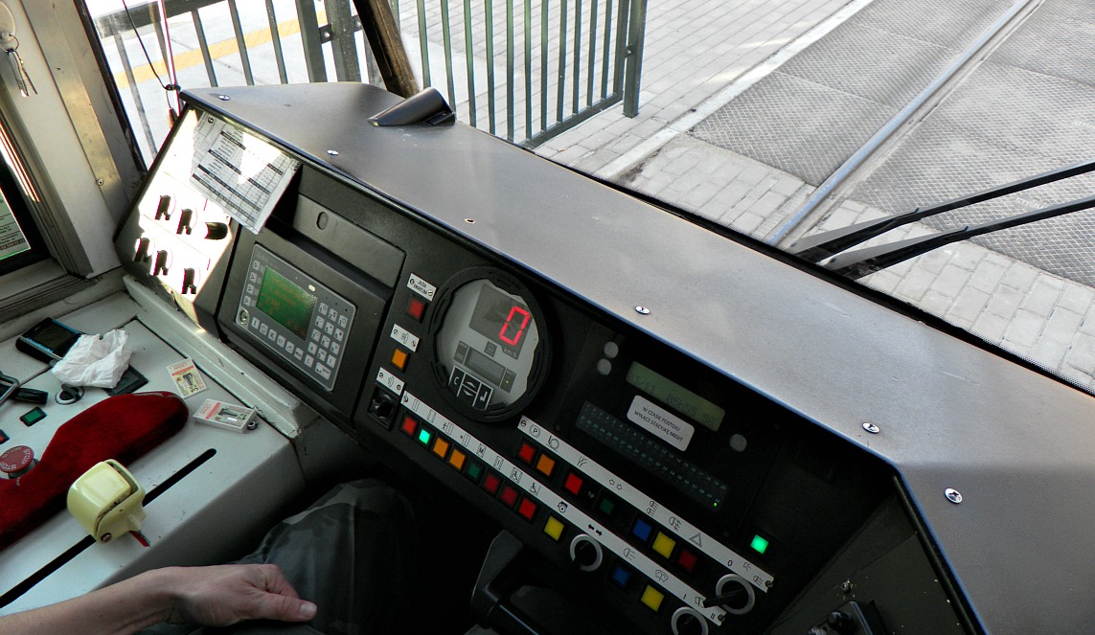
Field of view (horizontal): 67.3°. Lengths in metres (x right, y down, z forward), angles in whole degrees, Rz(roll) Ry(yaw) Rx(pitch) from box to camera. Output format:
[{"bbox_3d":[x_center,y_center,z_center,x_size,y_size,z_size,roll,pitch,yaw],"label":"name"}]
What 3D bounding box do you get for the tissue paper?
[{"bbox_3d":[-0.578,0.048,1.051,0.084,0.040,0.070,2,42,1],"label":"tissue paper"}]

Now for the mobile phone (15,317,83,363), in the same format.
[{"bbox_3d":[-0.639,0.038,1.081,0.103,0.020,0.048,21,46,20],"label":"mobile phone"}]

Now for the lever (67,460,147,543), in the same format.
[{"bbox_3d":[-0.461,0.194,0.863,0.054,0.054,0.056,29,39,28],"label":"lever"}]

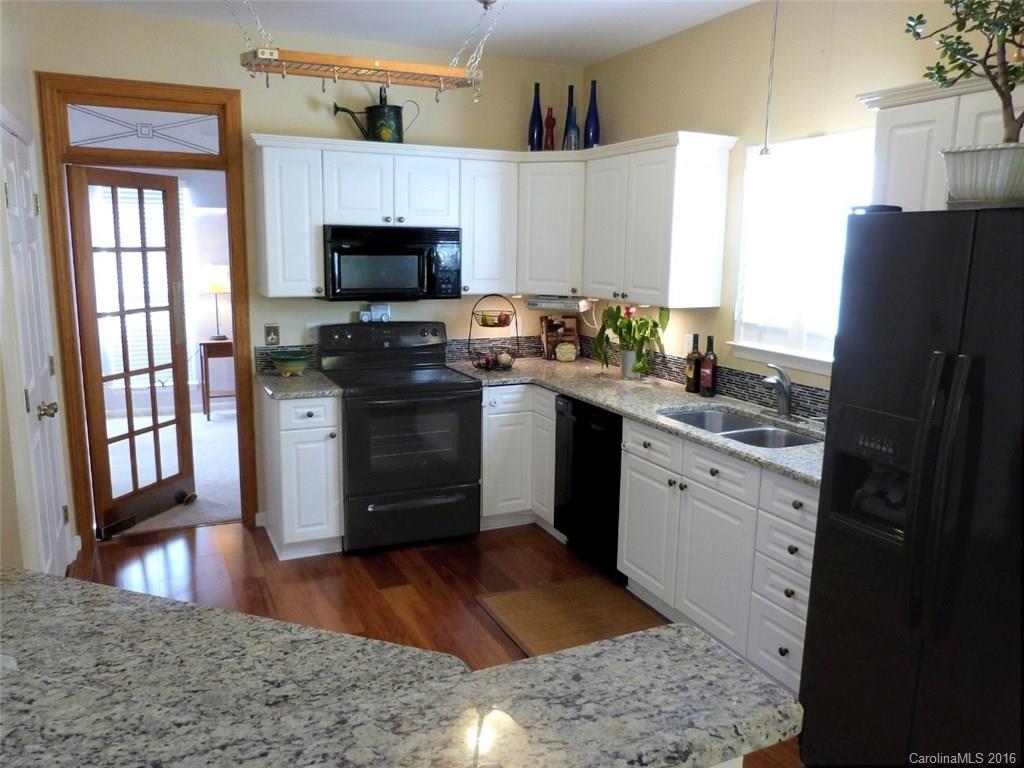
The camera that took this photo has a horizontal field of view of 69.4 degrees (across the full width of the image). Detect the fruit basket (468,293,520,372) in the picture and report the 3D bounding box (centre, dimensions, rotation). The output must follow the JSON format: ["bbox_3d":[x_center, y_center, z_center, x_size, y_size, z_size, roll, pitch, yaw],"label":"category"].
[{"bbox_3d":[-0.108,-0.318,4.497,0.305,0.450,0.290,1,10,-1],"label":"fruit basket"}]

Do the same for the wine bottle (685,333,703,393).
[{"bbox_3d":[0.937,-0.103,3.837,0.079,0.307,0.079,-3,10,-25],"label":"wine bottle"}]

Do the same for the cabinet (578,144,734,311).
[{"bbox_3d":[0.733,-0.835,3.941,0.320,0.797,0.817,-3,10,-25],"label":"cabinet"}]

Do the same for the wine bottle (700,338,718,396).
[{"bbox_3d":[0.995,-0.089,3.734,0.076,0.297,0.076,-4,11,-25],"label":"wine bottle"}]

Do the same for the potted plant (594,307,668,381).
[{"bbox_3d":[0.672,-0.231,4.161,0.337,0.439,0.368,-3,10,-25],"label":"potted plant"}]

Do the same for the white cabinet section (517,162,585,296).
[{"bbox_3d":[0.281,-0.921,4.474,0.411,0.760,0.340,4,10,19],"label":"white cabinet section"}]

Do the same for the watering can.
[{"bbox_3d":[-0.743,-1.465,4.082,0.483,0.347,0.210,-4,11,-25],"label":"watering can"}]

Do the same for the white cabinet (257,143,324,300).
[{"bbox_3d":[-1.192,-0.858,3.982,0.294,0.754,0.329,-4,11,-25],"label":"white cabinet"}]

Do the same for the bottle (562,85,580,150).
[{"bbox_3d":[0.355,-1.565,4.415,0.097,0.411,0.097,1,9,0],"label":"bottle"}]

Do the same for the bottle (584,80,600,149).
[{"bbox_3d":[0.481,-1.590,4.425,0.087,0.428,0.087,1,9,0],"label":"bottle"}]

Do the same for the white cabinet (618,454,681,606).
[{"bbox_3d":[0.878,0.616,3.422,0.614,0.585,0.443,-4,11,-25],"label":"white cabinet"}]

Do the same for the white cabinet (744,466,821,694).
[{"bbox_3d":[1.240,0.677,2.650,0.614,0.765,0.378,-4,11,-25],"label":"white cabinet"}]

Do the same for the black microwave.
[{"bbox_3d":[-0.701,-0.685,4.224,0.764,0.393,0.404,-3,10,-25],"label":"black microwave"}]

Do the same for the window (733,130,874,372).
[{"bbox_3d":[1.260,-0.556,3.198,0.092,0.981,0.848,-3,10,-25],"label":"window"}]

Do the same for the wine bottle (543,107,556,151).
[{"bbox_3d":[0.226,-1.500,4.399,0.072,0.275,0.072,-3,10,-25],"label":"wine bottle"}]

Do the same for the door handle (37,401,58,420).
[{"bbox_3d":[-1.923,0.112,3.064,0.070,0.065,0.065,-4,11,-25],"label":"door handle"}]

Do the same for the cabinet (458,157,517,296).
[{"bbox_3d":[-0.204,-0.920,4.441,0.360,0.754,0.329,-4,11,-25],"label":"cabinet"}]

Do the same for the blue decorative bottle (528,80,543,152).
[{"bbox_3d":[0.140,-1.548,4.350,0.084,0.417,0.084,1,9,0],"label":"blue decorative bottle"}]

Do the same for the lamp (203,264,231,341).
[{"bbox_3d":[-2.893,-0.790,7.264,0.256,0.731,0.256,-3,10,-25],"label":"lamp"}]

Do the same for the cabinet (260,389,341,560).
[{"bbox_3d":[-1.164,0.450,4.084,0.324,0.869,0.613,-3,10,-25],"label":"cabinet"}]

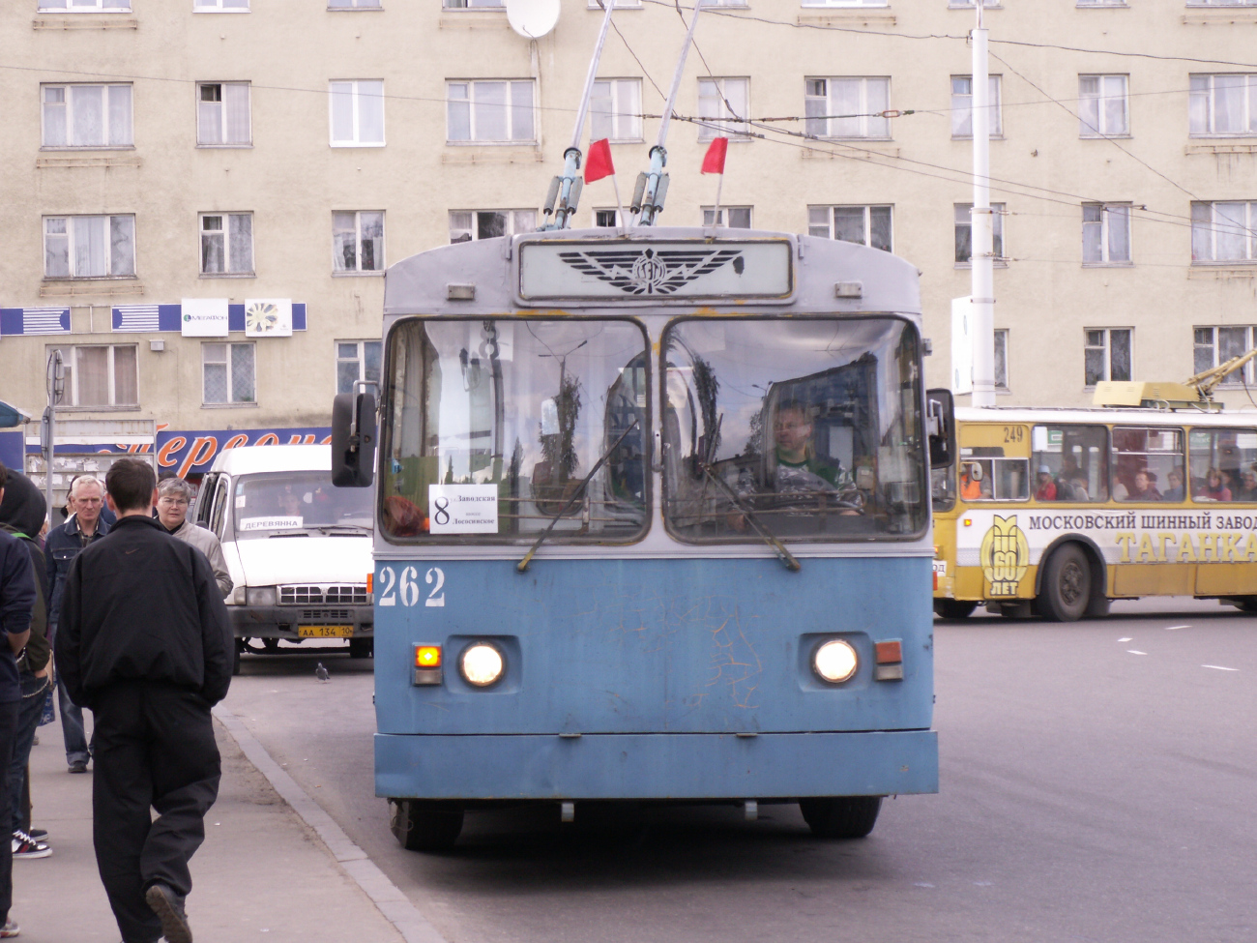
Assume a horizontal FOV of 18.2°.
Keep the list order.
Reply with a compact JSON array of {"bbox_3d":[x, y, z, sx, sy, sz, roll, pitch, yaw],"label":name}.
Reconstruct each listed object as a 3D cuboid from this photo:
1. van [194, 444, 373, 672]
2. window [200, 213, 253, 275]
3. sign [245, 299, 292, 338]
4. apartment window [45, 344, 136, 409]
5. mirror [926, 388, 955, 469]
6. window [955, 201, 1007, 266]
[{"bbox_3d":[-3.280,0.840,39.500,2.060,2.200,5.450,-1,0,-9],"label":"van"},{"bbox_3d":[-8.805,-4.993,85.971,1.178,1.386,0.120,-1,0,-7],"label":"window"},{"bbox_3d":[-8.024,-3.418,87.507,1.040,0.850,0.200,-1,0,-8],"label":"sign"},{"bbox_3d":[-11.819,-2.114,86.603,2.020,1.414,0.160,-1,0,-8],"label":"apartment window"},{"bbox_3d":[1.414,-0.196,17.900,0.170,0.370,0.100,-1,0,-11],"label":"mirror"},{"bbox_3d":[7.907,-5.344,88.143,1.166,1.362,0.120,-1,0,-7],"label":"window"}]

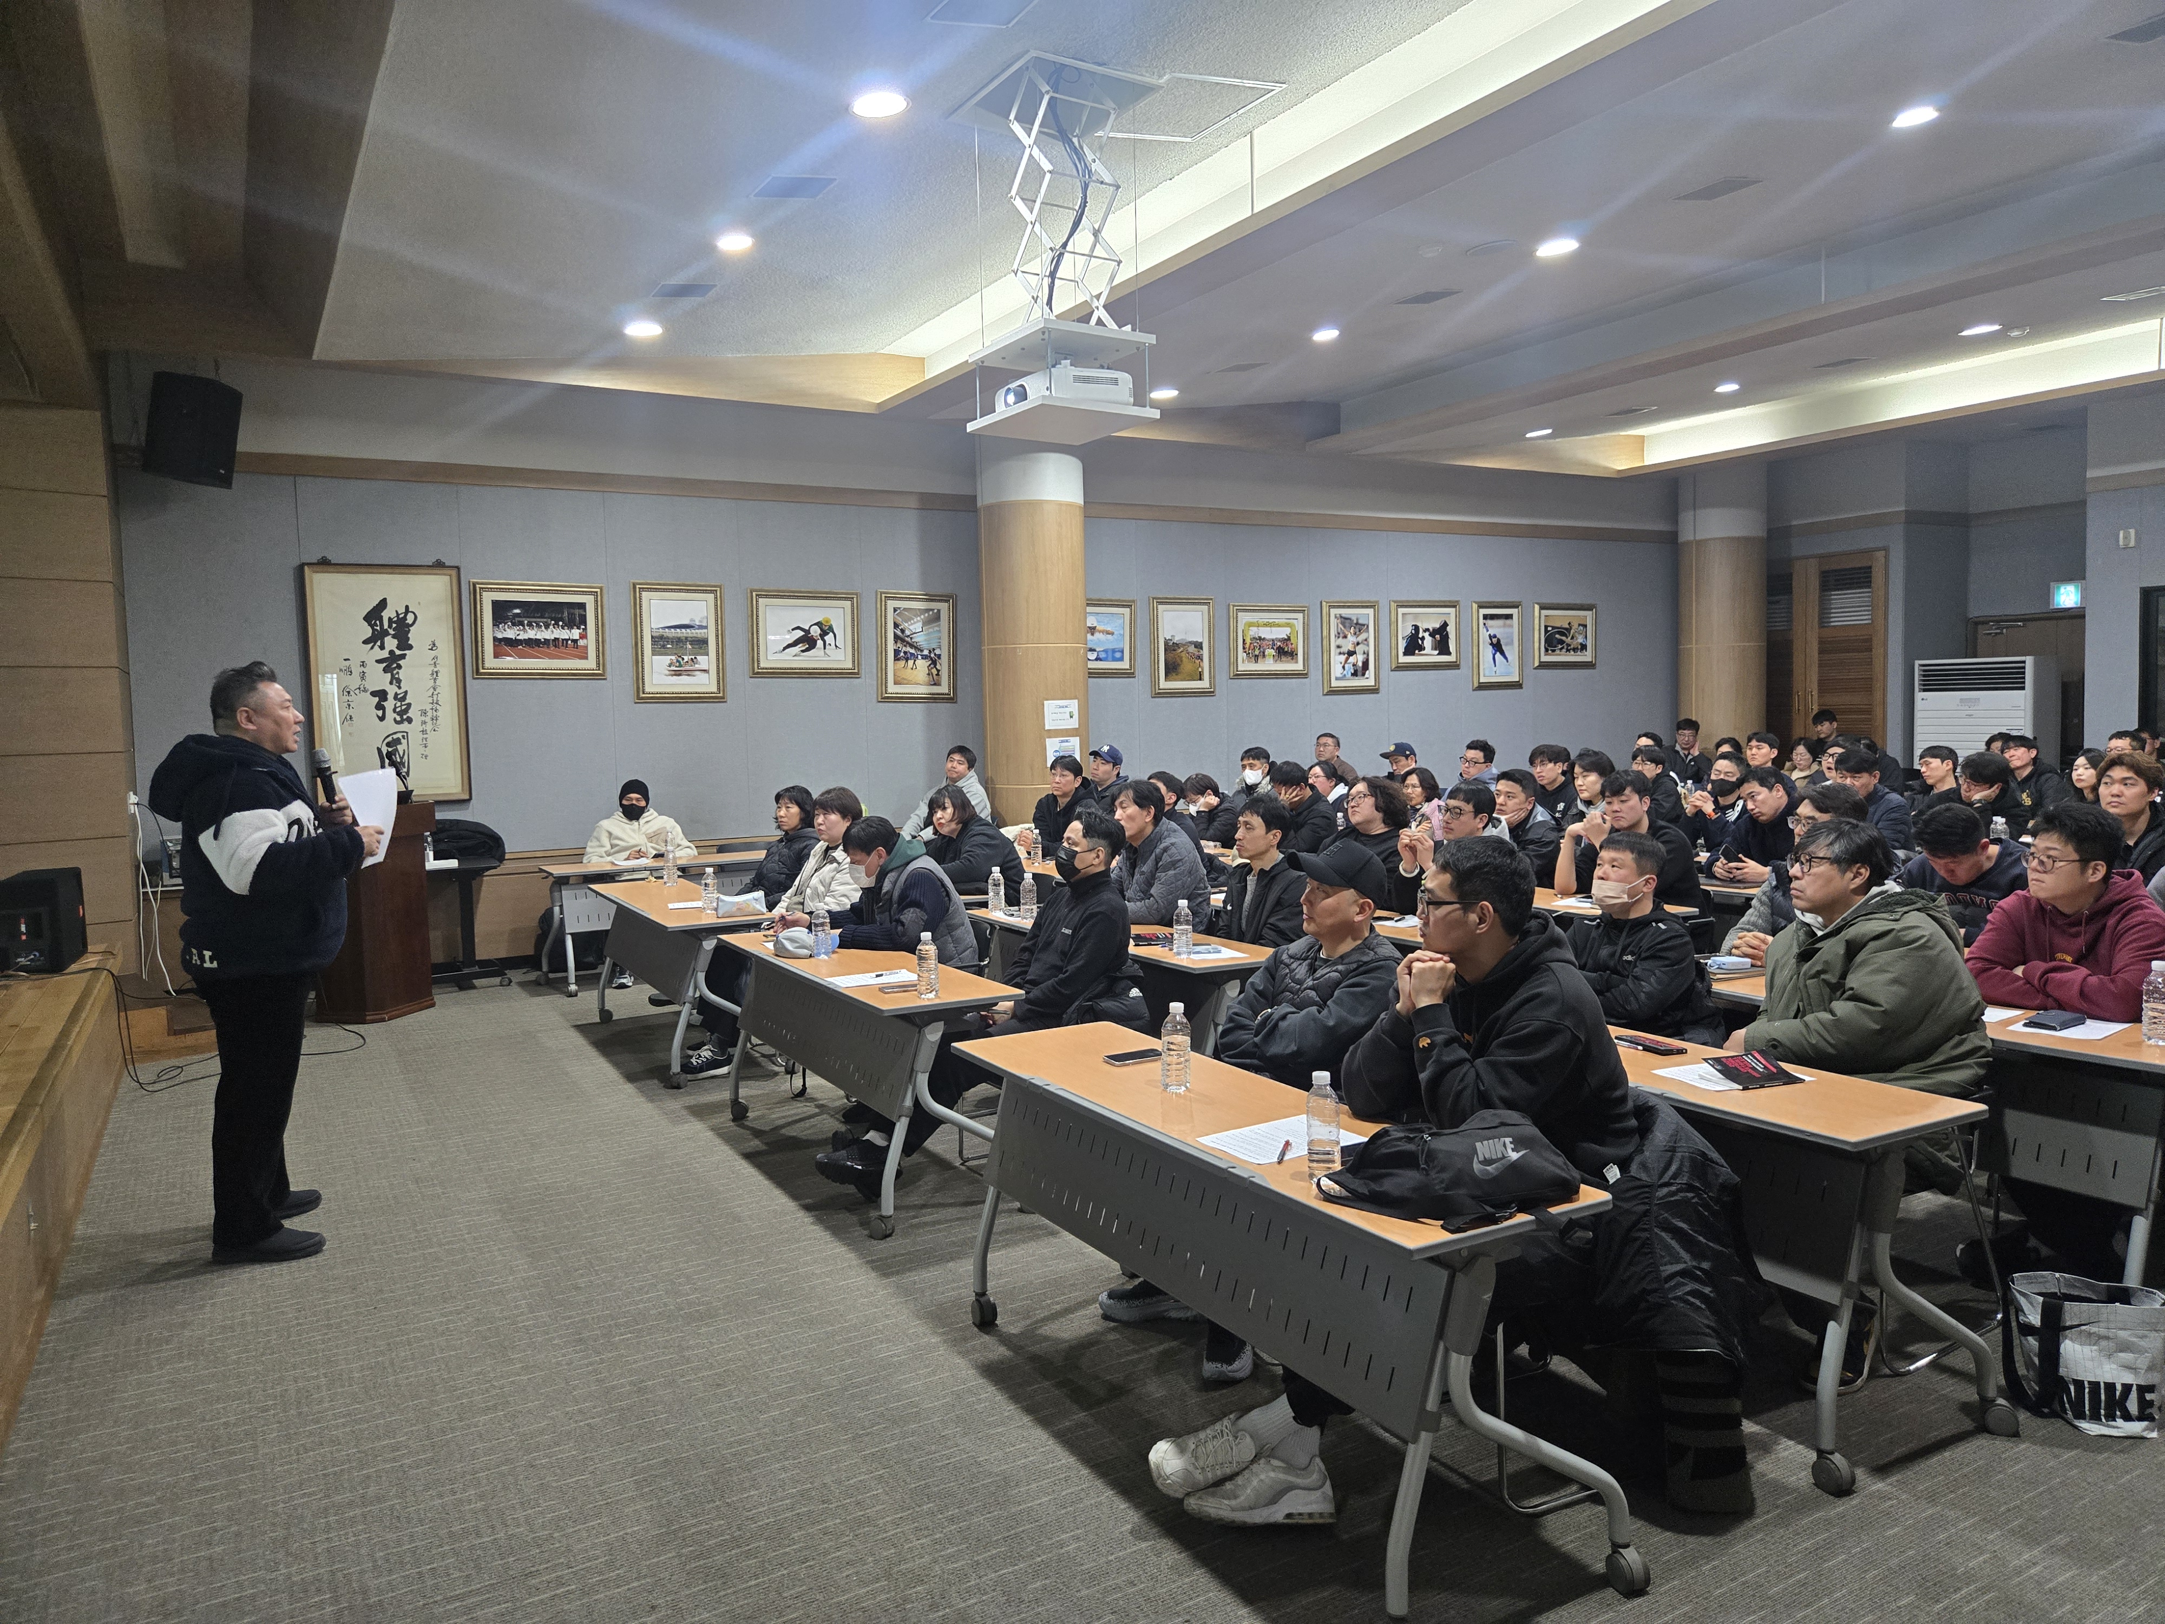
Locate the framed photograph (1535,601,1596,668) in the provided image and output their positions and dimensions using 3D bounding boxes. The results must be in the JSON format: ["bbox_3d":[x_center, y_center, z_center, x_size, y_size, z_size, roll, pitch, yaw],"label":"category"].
[{"bbox_3d":[4.667,-1.695,13.943,0.815,0.615,0.045,-4,5,-29],"label":"framed photograph"}]

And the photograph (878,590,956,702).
[{"bbox_3d":[-1.221,-1.234,10.653,0.630,0.820,0.050,-3,5,-31],"label":"photograph"}]

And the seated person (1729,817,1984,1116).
[{"bbox_3d":[1.834,0.690,3.696,0.860,1.300,0.600,-3,4,-24],"label":"seated person"}]

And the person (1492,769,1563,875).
[{"bbox_3d":[2.274,0.425,7.174,0.820,1.270,0.540,-4,5,-29],"label":"person"}]

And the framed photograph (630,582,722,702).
[{"bbox_3d":[-2.752,-1.149,9.771,0.620,0.810,0.050,-3,5,-31],"label":"framed photograph"}]

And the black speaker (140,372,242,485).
[{"bbox_3d":[-4.984,-2.127,8.050,0.330,0.543,0.366,9,3,-7],"label":"black speaker"}]

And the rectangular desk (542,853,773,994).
[{"bbox_3d":[-2.507,0.672,9.180,1.738,0.745,0.570,-4,5,-32],"label":"rectangular desk"}]

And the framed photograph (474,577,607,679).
[{"bbox_3d":[-3.541,-1.178,9.382,0.815,0.615,0.045,-4,5,-29],"label":"framed photograph"}]

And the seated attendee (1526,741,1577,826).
[{"bbox_3d":[2.852,0.250,9.060,0.800,1.330,0.500,-4,5,-36],"label":"seated attendee"}]

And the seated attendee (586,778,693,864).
[{"bbox_3d":[-2.793,0.414,9.222,0.640,1.270,0.800,-4,4,-28],"label":"seated attendee"}]

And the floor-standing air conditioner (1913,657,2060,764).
[{"bbox_3d":[8.297,-0.461,13.224,0.460,1.874,1.038,-4,5,-29],"label":"floor-standing air conditioner"}]

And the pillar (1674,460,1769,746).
[{"bbox_3d":[6.420,-1.452,14.452,0.800,3.800,0.800,-3,5,-31],"label":"pillar"}]

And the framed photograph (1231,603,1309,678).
[{"bbox_3d":[1.587,-1.444,12.160,0.830,0.625,0.050,-3,5,-31],"label":"framed photograph"}]

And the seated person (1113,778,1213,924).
[{"bbox_3d":[0.297,0.513,6.452,0.820,1.290,0.540,-4,5,-29],"label":"seated person"}]

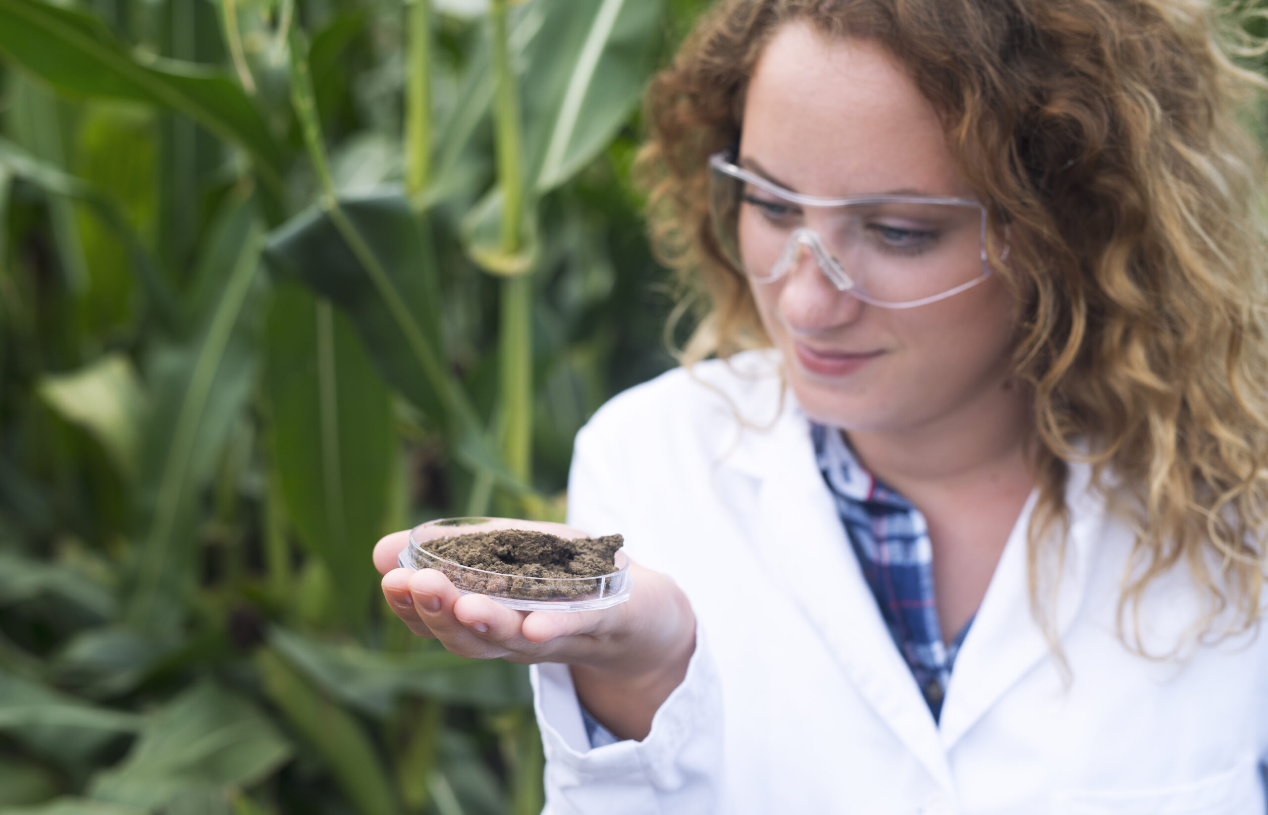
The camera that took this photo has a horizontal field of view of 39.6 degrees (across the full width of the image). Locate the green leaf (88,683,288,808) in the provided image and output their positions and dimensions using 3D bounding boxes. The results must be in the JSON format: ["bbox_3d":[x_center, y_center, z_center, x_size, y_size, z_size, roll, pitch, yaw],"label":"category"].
[{"bbox_3d":[-0.399,0.303,1.580,0.180,0.110,0.100,0,8,0],"label":"green leaf"}]

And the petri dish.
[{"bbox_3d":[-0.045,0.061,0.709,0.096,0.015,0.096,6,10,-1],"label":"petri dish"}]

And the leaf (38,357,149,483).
[{"bbox_3d":[-0.601,0.010,1.950,0.122,0.140,0.070,0,8,0],"label":"leaf"}]

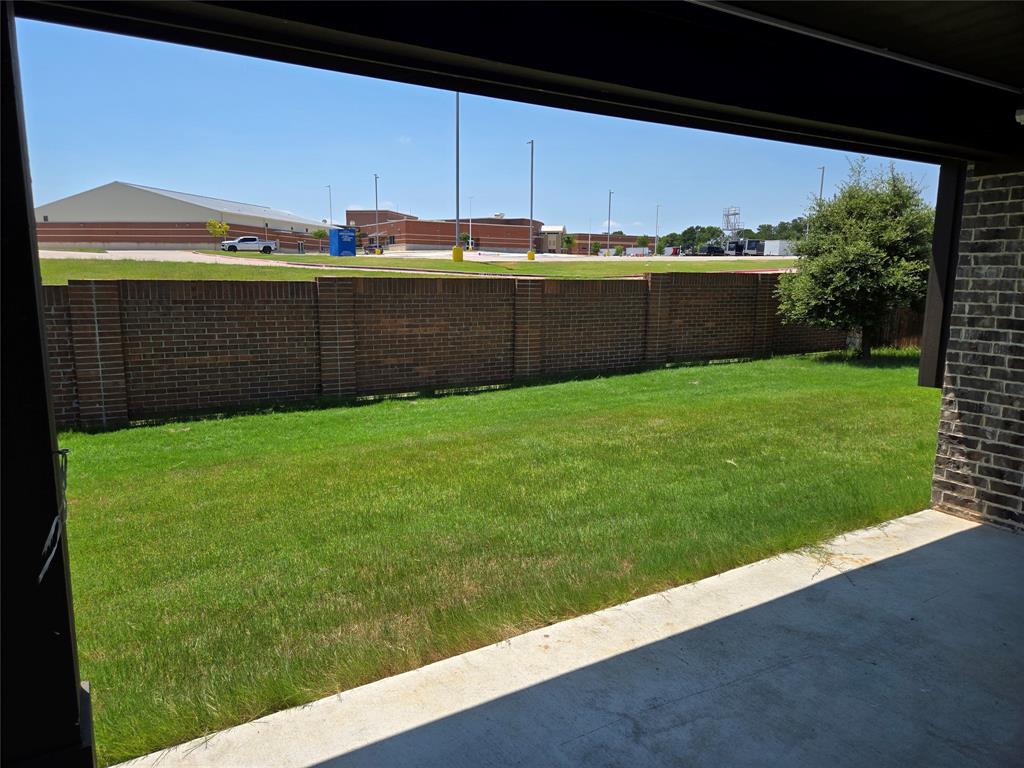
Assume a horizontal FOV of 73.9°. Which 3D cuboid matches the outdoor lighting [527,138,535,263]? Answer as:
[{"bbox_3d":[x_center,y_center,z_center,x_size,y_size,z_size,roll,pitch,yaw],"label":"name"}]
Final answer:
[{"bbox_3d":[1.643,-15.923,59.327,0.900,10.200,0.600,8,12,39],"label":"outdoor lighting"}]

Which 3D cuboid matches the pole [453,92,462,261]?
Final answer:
[{"bbox_3d":[-3.127,-12.102,38.606,0.700,10.200,0.600,8,12,39],"label":"pole"}]

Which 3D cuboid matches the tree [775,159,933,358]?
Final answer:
[{"bbox_3d":[7.742,-2.646,14.666,3.400,4.220,3.400,-5,10,-29],"label":"tree"}]

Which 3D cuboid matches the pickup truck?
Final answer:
[{"bbox_3d":[-30.304,-16.005,78.457,5.850,1.930,2.050,-4,10,-28],"label":"pickup truck"}]

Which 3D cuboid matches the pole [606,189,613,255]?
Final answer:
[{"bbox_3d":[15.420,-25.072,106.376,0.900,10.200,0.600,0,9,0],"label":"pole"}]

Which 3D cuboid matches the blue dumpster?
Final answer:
[{"bbox_3d":[-13.087,-10.879,52.440,1.450,2.100,1.450,-7,12,-38],"label":"blue dumpster"}]

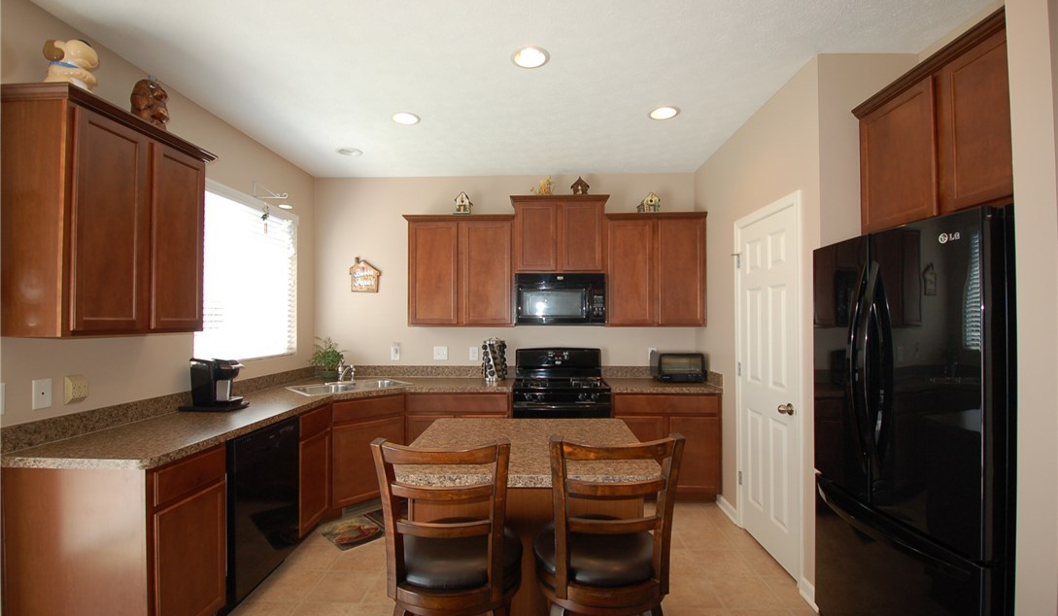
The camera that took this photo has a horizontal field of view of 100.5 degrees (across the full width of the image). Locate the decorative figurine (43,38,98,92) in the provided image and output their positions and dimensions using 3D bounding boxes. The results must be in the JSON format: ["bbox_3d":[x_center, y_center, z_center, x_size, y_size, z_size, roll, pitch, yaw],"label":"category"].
[{"bbox_3d":[-1.888,-0.958,1.817,0.165,0.250,0.155,1,-2,-43],"label":"decorative figurine"}]

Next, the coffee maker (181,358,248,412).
[{"bbox_3d":[-1.878,0.449,2.649,0.295,0.305,0.215,0,-1,2],"label":"coffee maker"}]

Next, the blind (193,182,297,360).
[{"bbox_3d":[-1.998,-0.220,3.215,0.055,1.170,1.080,0,-1,2],"label":"blind"}]

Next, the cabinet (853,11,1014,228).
[{"bbox_3d":[1.757,-0.666,1.728,0.340,0.660,0.890,0,-1,2],"label":"cabinet"}]

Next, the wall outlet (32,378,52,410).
[{"bbox_3d":[-2.061,0.367,1.866,0.008,0.124,0.075,0,-1,2],"label":"wall outlet"}]

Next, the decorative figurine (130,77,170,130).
[{"bbox_3d":[-1.844,-0.953,2.165,0.151,0.268,0.141,1,-2,-28],"label":"decorative figurine"}]

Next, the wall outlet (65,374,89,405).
[{"bbox_3d":[-2.065,0.372,2.021,0.035,0.126,0.106,0,-1,2],"label":"wall outlet"}]

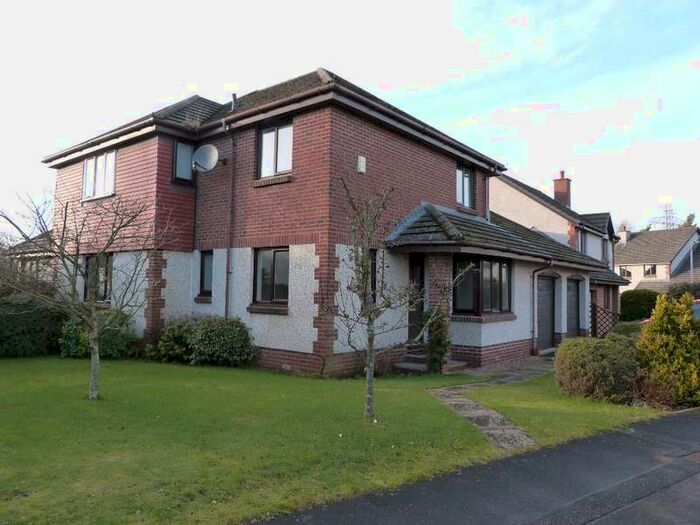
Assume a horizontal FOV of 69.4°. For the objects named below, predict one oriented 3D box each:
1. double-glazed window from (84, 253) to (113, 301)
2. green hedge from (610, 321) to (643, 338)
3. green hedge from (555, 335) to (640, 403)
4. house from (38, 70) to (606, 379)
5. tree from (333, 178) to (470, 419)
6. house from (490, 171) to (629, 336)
[{"bbox_3d":[-6.508,0.381,13.125,1.550,1.290,0.120,-1,-4,40],"label":"double-glazed window"},{"bbox_3d":[9.511,2.328,16.581,1.700,0.770,1.100,-1,-4,40],"label":"green hedge"},{"bbox_3d":[4.067,1.676,8.231,1.250,0.950,1.350,-1,-4,40],"label":"green hedge"},{"bbox_3d":[0.051,-1.475,16.365,12.100,7.870,13.850,-1,-4,40],"label":"house"},{"bbox_3d":[0.660,0.467,6.500,1.750,3.050,1.600,1,-3,0],"label":"tree"},{"bbox_3d":[10.502,-1.012,29.098,9.400,9.150,8.100,-1,-4,40],"label":"house"}]

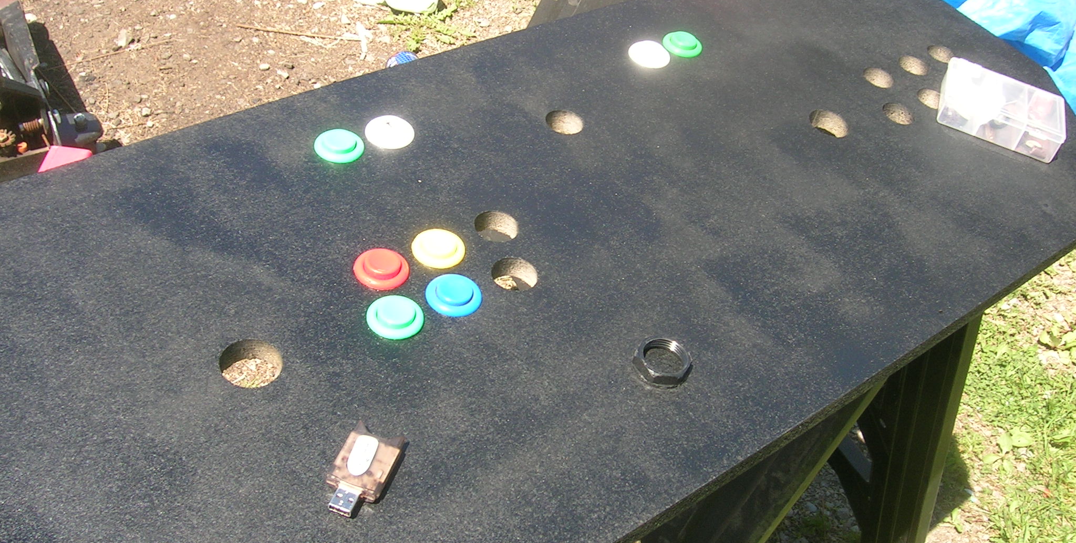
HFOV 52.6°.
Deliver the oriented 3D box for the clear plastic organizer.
[{"bbox_3d":[0.382,-0.134,0.899,0.097,0.024,0.063,21,45,5],"label":"clear plastic organizer"}]

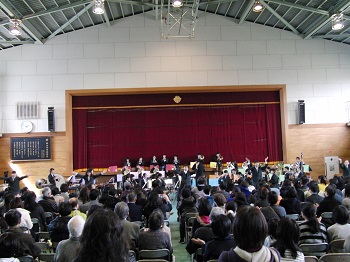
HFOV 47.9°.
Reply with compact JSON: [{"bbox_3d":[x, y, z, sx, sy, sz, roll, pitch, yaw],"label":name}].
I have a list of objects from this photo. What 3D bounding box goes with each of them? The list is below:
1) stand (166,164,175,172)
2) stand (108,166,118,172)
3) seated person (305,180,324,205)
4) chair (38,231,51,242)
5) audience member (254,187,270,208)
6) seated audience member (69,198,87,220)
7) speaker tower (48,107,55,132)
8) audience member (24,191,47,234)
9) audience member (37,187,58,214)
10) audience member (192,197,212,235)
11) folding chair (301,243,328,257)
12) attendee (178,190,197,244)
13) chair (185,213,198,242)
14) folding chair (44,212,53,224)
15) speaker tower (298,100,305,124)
[{"bbox_3d":[-0.176,2.117,18.236,0.480,1.150,0.420,-2,-2,-3],"label":"stand"},{"bbox_3d":[-3.087,2.342,19.781,0.480,1.220,0.450,-2,-3,-3],"label":"stand"},{"bbox_3d":[3.402,1.853,9.697,0.490,1.260,0.720,-2,-2,-3],"label":"seated person"},{"bbox_3d":[-2.164,2.126,6.850,0.440,0.770,0.470,-2,-3,-3],"label":"chair"},{"bbox_3d":[1.789,1.815,8.150,0.460,1.270,0.740,-2,-3,-3],"label":"audience member"},{"bbox_3d":[-1.858,1.945,7.794,0.490,1.260,0.720,-2,-2,-3],"label":"seated audience member"},{"bbox_3d":[-7.036,-0.645,22.507,0.280,1.400,0.350,-2,2,-3],"label":"speaker tower"},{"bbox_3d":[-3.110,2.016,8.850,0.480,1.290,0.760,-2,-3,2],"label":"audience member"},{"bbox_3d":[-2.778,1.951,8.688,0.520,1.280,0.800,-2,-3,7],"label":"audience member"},{"bbox_3d":[0.537,1.846,7.309,0.480,1.260,0.720,-2,-2,-3],"label":"audience member"},{"bbox_3d":[1.969,1.978,5.767,0.450,0.770,0.480,-2,-2,-3],"label":"folding chair"},{"bbox_3d":[0.280,1.870,8.822,0.480,1.260,0.780,-2,-3,-6],"label":"attendee"},{"bbox_3d":[0.407,2.131,8.450,0.440,0.770,0.470,-2,-3,-3],"label":"chair"},{"bbox_3d":[-3.081,2.311,9.450,0.440,0.770,0.470,-2,-3,-3],"label":"folding chair"},{"bbox_3d":[7.262,-1.063,22.582,0.340,1.330,0.340,-2,-2,-3],"label":"speaker tower"}]

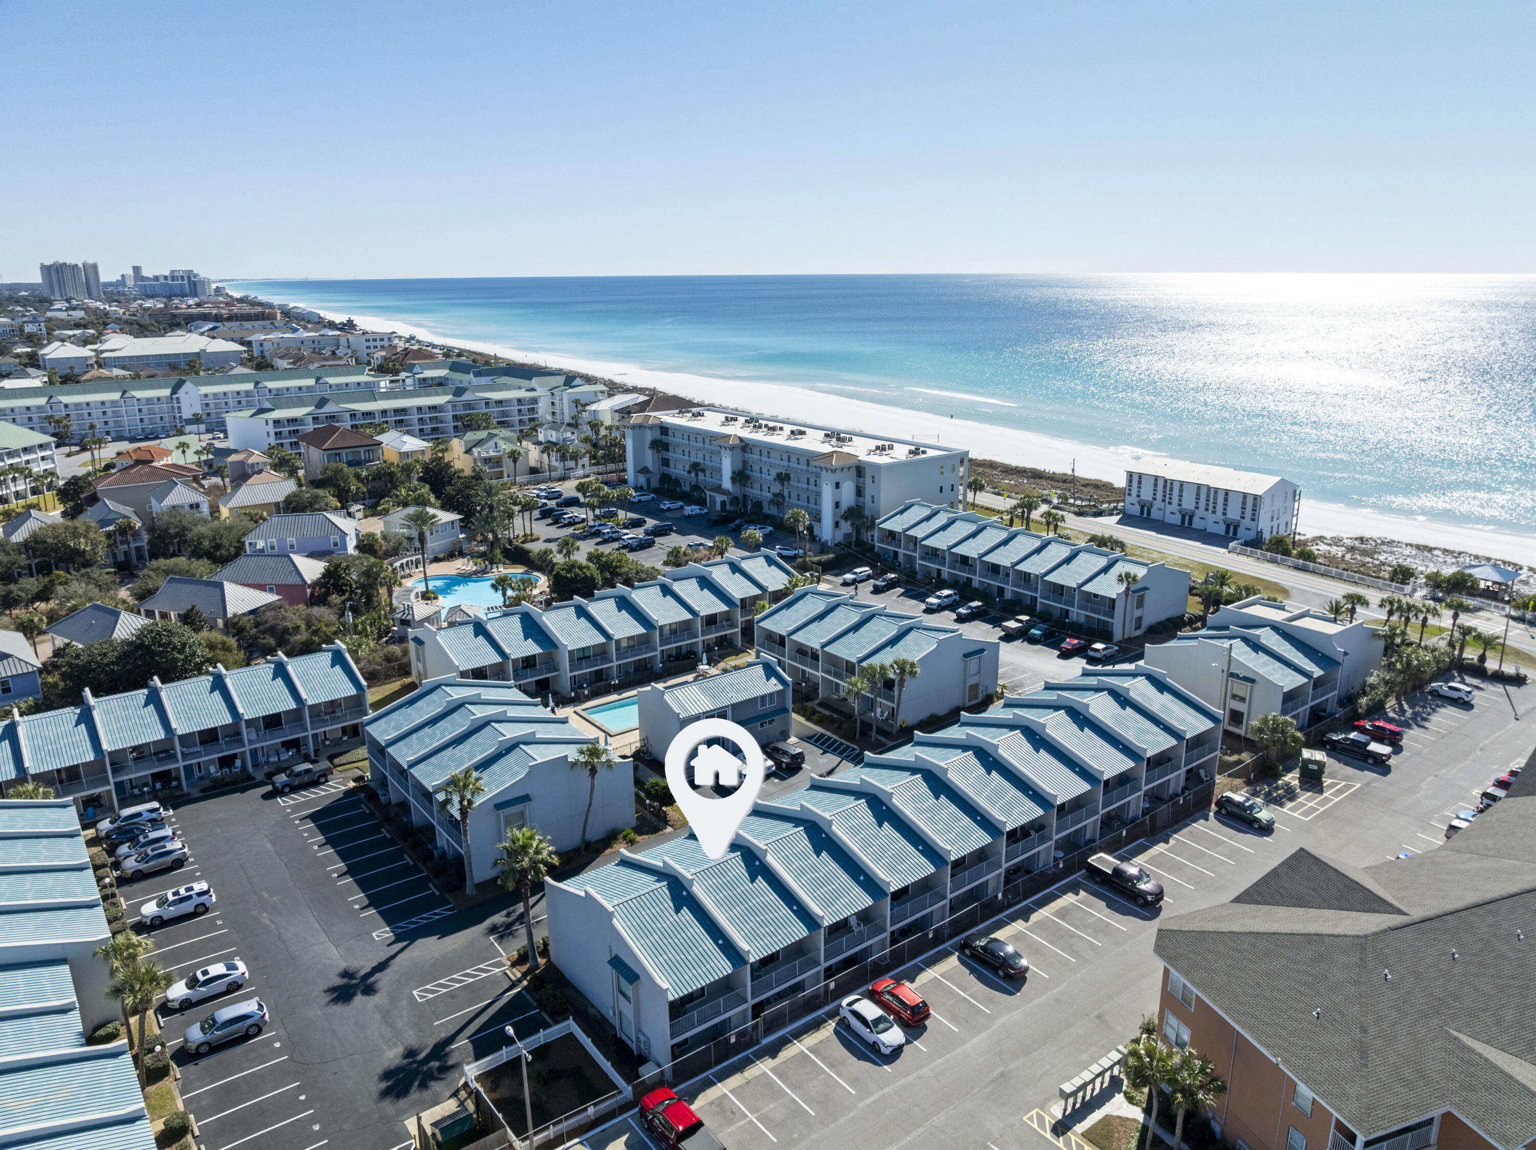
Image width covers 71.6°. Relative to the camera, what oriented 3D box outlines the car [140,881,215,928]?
[{"bbox_3d":[-44.055,24.530,79.432,4.930,1.740,1.930,-11,19,-32],"label":"car"}]

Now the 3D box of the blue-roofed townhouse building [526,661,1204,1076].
[{"bbox_3d":[12.660,18.480,82.970,57.600,9.300,14.500,-12,20,-36],"label":"blue-roofed townhouse building"}]

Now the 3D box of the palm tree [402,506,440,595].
[{"bbox_3d":[-49.710,-3.200,153.760,5.300,12.300,5.300,0,16,0],"label":"palm tree"}]

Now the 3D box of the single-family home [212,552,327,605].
[{"bbox_3d":[-69.000,1.190,148.210,14.540,8.450,9.580,0,16,3],"label":"single-family home"}]

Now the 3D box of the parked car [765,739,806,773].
[{"bbox_3d":[1.438,16.599,99.194,1.920,1.720,4.700,-13,20,-37],"label":"parked car"}]

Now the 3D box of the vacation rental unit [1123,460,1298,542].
[{"bbox_3d":[77.684,-14.274,187.311,11.900,9.700,25.800,-12,20,-36],"label":"vacation rental unit"}]

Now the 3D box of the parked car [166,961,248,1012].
[{"bbox_3d":[-37.195,27.134,70.692,4.880,1.450,1.860,-11,19,-34],"label":"parked car"}]

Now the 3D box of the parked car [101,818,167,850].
[{"bbox_3d":[-52.908,21.939,89.189,4.600,1.470,1.820,-11,19,-32],"label":"parked car"}]

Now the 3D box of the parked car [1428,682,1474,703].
[{"bbox_3d":[73.709,12.485,114.644,1.820,1.620,4.300,-11,19,-34],"label":"parked car"}]

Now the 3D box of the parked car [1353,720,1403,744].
[{"bbox_3d":[58.570,14.730,102.060,1.870,1.700,4.600,-12,20,-35],"label":"parked car"}]

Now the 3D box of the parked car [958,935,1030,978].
[{"bbox_3d":[14.709,24.590,69.185,1.830,1.460,4.800,-12,20,-36],"label":"parked car"}]

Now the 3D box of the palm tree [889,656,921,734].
[{"bbox_3d":[13.806,12.453,108.400,3.200,8.400,3.100,2,16,7],"label":"palm tree"}]

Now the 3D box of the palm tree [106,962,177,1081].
[{"bbox_3d":[-35.388,26.101,60.852,3.800,7.800,3.800,-11,19,-33],"label":"palm tree"}]

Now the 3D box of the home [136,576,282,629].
[{"bbox_3d":[-76.574,3.505,145.667,15.200,6.200,9.600,5,17,18],"label":"home"}]

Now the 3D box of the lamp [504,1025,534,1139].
[{"bbox_3d":[-12.020,26.650,54.190,0.450,7.150,3.000,-12,20,-36],"label":"lamp"}]

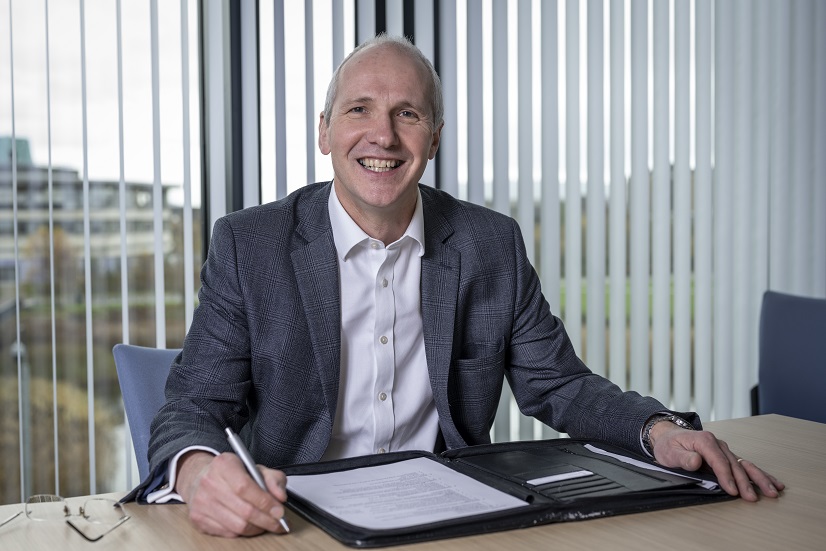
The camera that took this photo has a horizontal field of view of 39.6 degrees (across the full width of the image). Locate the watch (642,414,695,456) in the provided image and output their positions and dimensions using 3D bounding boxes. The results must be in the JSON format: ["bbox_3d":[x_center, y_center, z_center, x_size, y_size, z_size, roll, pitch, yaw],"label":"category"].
[{"bbox_3d":[0.338,0.214,1.516,0.067,0.057,0.040,25,1,-38],"label":"watch"}]

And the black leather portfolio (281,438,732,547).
[{"bbox_3d":[0.104,0.253,1.419,0.510,0.025,0.315,-2,3,-24],"label":"black leather portfolio"}]

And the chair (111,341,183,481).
[{"bbox_3d":[-0.195,0.550,1.838,0.550,0.860,0.580,-2,3,-25],"label":"chair"}]

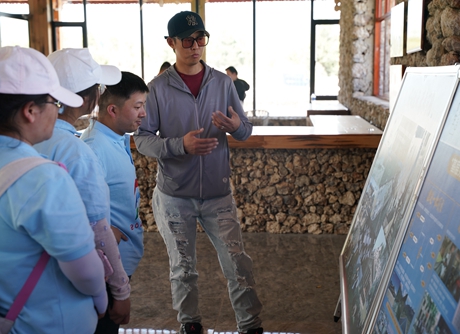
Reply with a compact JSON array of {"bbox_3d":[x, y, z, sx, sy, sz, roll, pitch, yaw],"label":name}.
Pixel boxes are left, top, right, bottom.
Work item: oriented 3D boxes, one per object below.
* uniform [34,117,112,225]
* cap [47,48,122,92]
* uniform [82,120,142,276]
[{"bbox_3d":[-0.569,0.136,2.380,0.280,0.620,0.460,-8,12,-39],"label":"uniform"},{"bbox_3d":[-0.497,-0.315,2.310,0.180,0.145,0.270,16,24,41],"label":"cap"},{"bbox_3d":[-0.490,0.120,2.700,0.300,0.630,0.470,-4,10,-21],"label":"uniform"}]

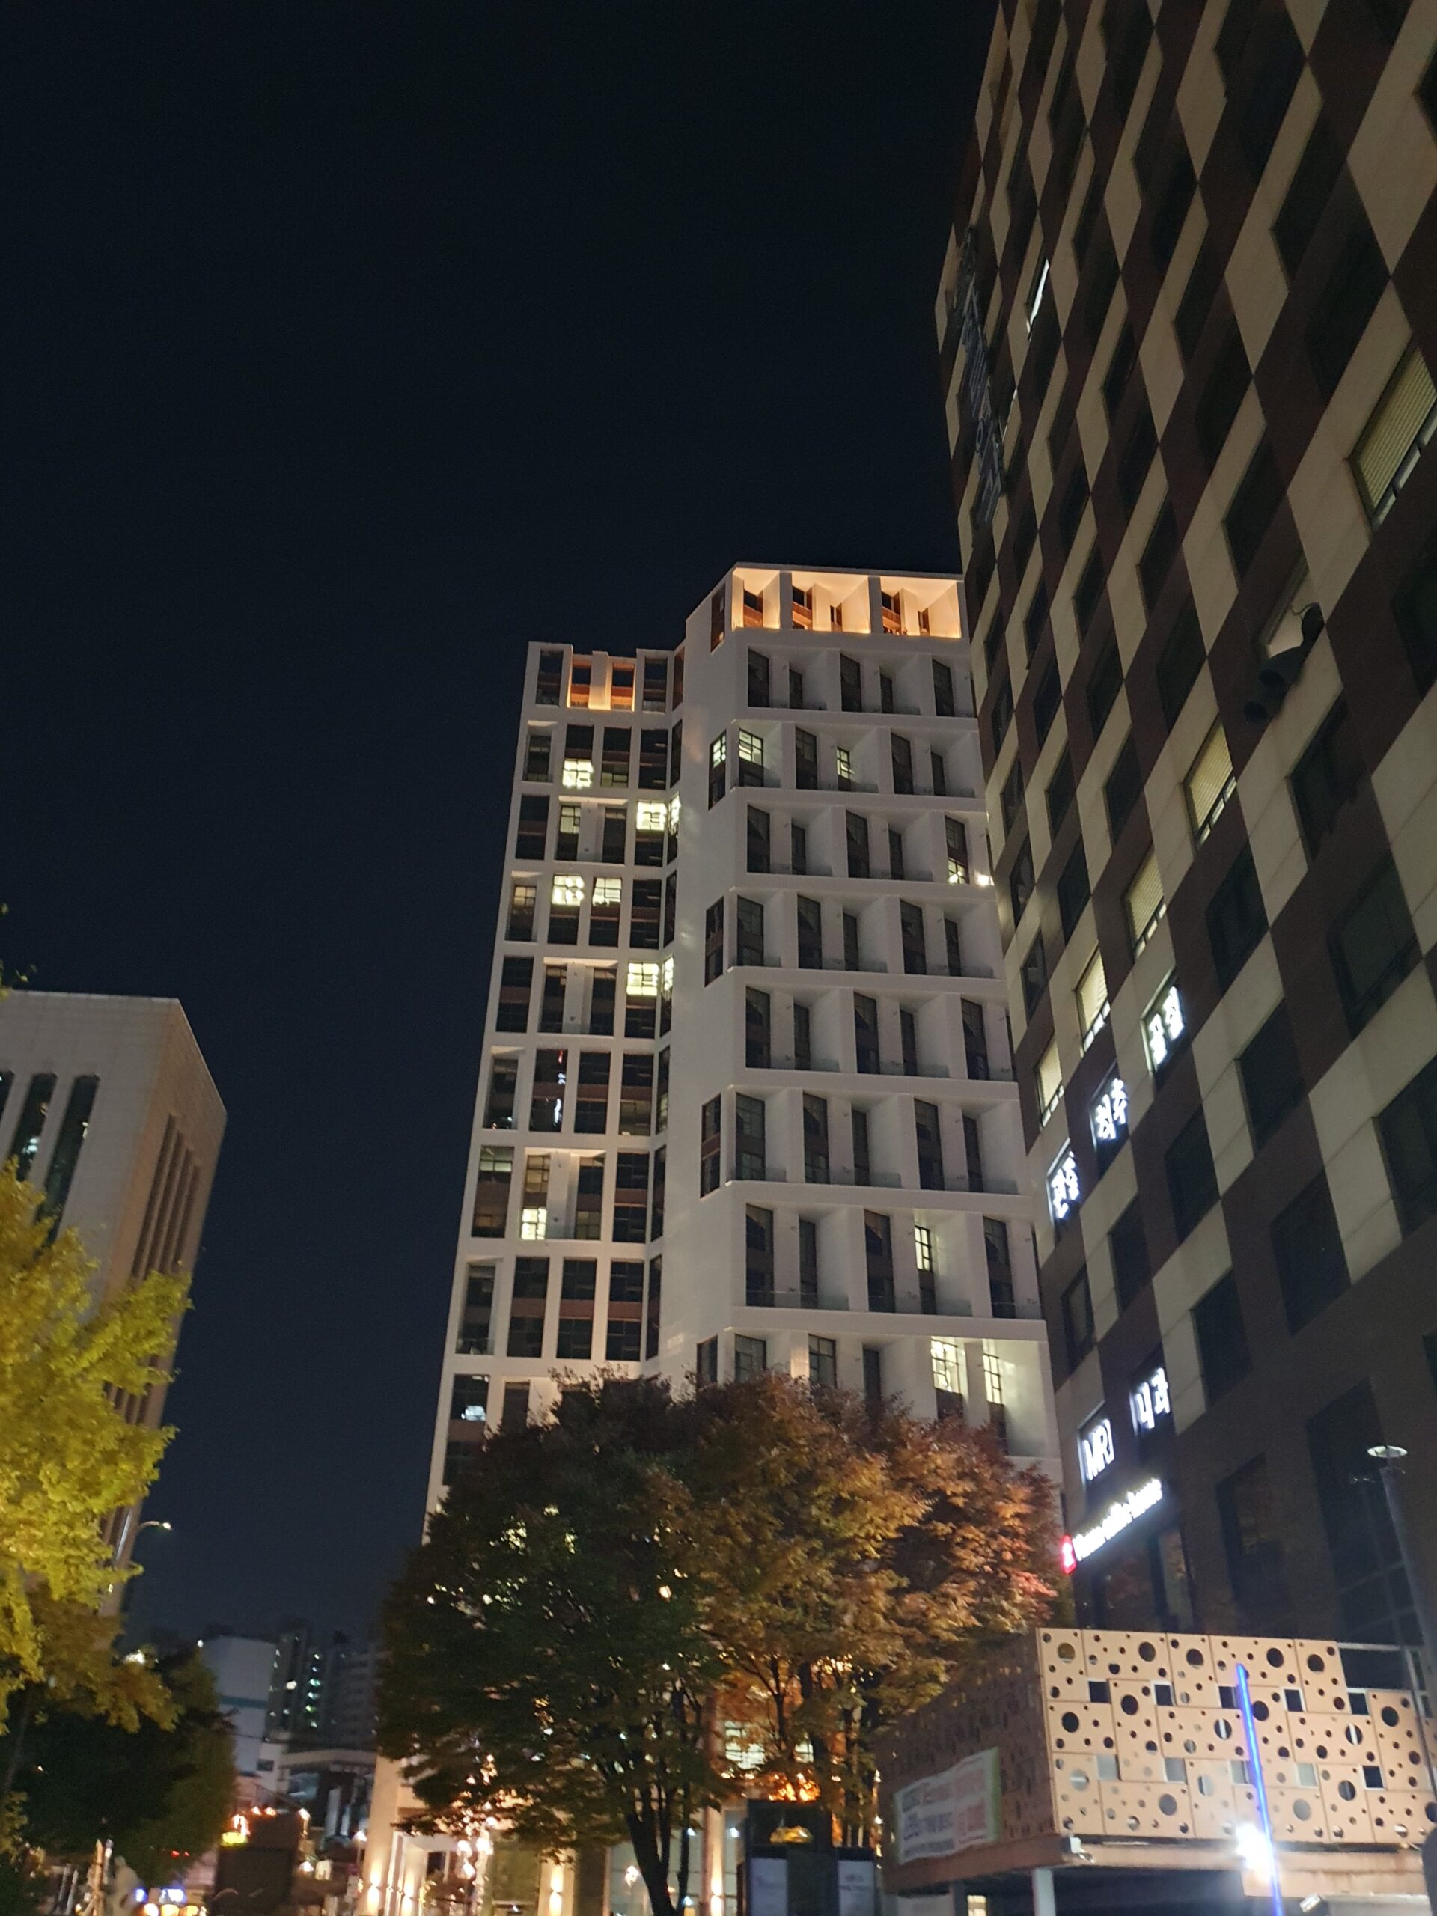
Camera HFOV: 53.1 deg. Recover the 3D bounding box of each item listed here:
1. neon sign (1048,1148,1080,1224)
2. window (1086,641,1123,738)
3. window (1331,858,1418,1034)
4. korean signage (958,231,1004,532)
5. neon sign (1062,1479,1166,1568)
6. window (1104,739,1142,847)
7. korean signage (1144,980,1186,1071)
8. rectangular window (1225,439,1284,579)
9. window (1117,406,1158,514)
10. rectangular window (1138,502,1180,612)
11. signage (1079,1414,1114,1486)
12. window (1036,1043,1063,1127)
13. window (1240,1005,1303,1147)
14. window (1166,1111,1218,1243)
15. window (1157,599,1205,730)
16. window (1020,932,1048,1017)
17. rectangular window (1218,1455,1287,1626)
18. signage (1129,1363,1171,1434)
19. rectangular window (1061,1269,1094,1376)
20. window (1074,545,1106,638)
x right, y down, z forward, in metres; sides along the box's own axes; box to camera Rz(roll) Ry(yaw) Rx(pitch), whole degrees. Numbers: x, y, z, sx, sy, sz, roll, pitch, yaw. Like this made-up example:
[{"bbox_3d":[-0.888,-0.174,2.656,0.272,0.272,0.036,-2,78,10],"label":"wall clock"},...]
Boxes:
[{"bbox_3d":[9.899,6.470,40.851,0.150,1.497,2.514,3,-33,-2],"label":"neon sign"},{"bbox_3d":[10.082,-7.029,37.516,0.200,1.650,2.466,3,-33,-2],"label":"window"},{"bbox_3d":[10.431,-0.128,22.689,0.200,1.855,2.240,3,-33,-2],"label":"window"},{"bbox_3d":[9.879,-22.163,54.858,0.400,13.495,2.787,3,-33,-2],"label":"korean signage"},{"bbox_3d":[9.477,14.019,35.602,0.200,0.766,8.350,3,-33,-2],"label":"neon sign"},{"bbox_3d":[10.584,-4.362,37.273,0.200,1.898,2.379,3,-33,-2],"label":"window"},{"bbox_3d":[9.885,1.554,31.820,0.150,1.291,2.070,3,-33,-2],"label":"korean signage"},{"bbox_3d":[11.147,-9.287,29.760,0.200,1.898,2.334,3,-33,-2],"label":"rectangular window"},{"bbox_3d":[10.511,-12.378,35.649,0.200,1.750,2.240,3,-33,-2],"label":"window"},{"bbox_3d":[10.361,-9.466,33.734,0.200,1.671,2.273,3,-33,-2],"label":"rectangular window"},{"bbox_3d":[9.229,11.976,35.015,0.150,1.027,2.398,3,-33,-2],"label":"signage"},{"bbox_3d":[9.414,3.489,40.896,0.200,1.823,2.220,3,-33,-2],"label":"window"},{"bbox_3d":[10.161,2.185,26.219,0.200,1.855,2.240,3,-33,-2],"label":"window"},{"bbox_3d":[9.889,4.542,29.774,0.200,1.855,2.240,3,-33,-2],"label":"window"},{"bbox_3d":[10.863,-6.806,33.545,0.200,1.898,2.514,3,-33,-2],"label":"window"},{"bbox_3d":[9.541,0.510,42.828,0.200,1.855,2.240,3,-33,-2],"label":"window"},{"bbox_3d":[9.668,10.558,26.083,0.200,2.429,2.331,3,-33,-2],"label":"rectangular window"},{"bbox_3d":[9.463,9.758,31.590,0.200,0.997,2.205,3,-33,-2],"label":"signage"},{"bbox_3d":[9.277,9.319,37.106,0.200,1.951,2.320,3,-33,-2],"label":"rectangular window"},{"bbox_3d":[10.235,-9.984,39.240,0.200,1.750,2.240,3,-33,-2],"label":"window"}]

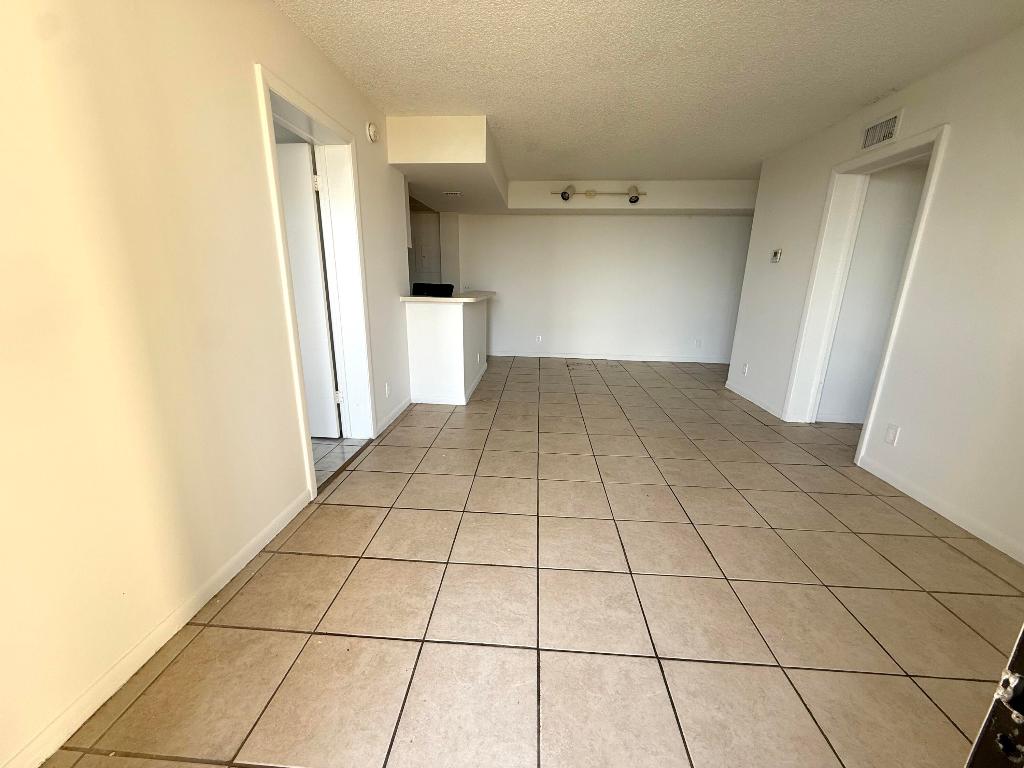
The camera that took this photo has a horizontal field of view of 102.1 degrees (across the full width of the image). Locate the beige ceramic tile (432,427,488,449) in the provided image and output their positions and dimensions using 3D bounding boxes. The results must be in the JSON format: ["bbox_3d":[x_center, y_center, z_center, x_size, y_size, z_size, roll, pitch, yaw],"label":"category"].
[{"bbox_3d":[-0.397,0.436,3.257,0.403,0.012,0.403,2,15,3],"label":"beige ceramic tile"}]

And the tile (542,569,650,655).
[{"bbox_3d":[0.308,0.882,1.626,0.399,0.012,0.402,2,15,3],"label":"tile"}]

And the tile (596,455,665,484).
[{"bbox_3d":[0.797,0.587,2.793,0.402,0.010,0.402,2,15,3],"label":"tile"}]

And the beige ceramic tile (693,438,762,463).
[{"bbox_3d":[1.628,0.505,3.127,0.399,0.012,0.402,2,15,3],"label":"beige ceramic tile"}]

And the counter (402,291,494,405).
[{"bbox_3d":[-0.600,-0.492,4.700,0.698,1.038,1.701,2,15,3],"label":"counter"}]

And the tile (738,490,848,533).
[{"bbox_3d":[1.575,0.714,2.340,0.399,0.012,0.402,2,15,3],"label":"tile"}]

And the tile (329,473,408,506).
[{"bbox_3d":[-0.852,0.633,2.491,0.402,0.012,0.402,2,15,3],"label":"tile"}]

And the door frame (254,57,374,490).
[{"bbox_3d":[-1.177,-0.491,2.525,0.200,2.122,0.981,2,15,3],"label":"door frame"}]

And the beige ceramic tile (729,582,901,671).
[{"bbox_3d":[1.120,0.912,1.581,0.402,0.012,0.402,2,15,3],"label":"beige ceramic tile"}]

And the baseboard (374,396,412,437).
[{"bbox_3d":[-1.041,0.264,3.687,0.013,0.082,0.877,2,15,3],"label":"baseboard"}]

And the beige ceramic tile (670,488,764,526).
[{"bbox_3d":[1.170,0.700,2.364,0.399,0.012,0.402,2,15,3],"label":"beige ceramic tile"}]

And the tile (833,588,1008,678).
[{"bbox_3d":[1.525,0.927,1.559,0.402,0.012,0.402,2,15,3],"label":"tile"}]

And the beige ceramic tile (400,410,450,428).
[{"bbox_3d":[-0.770,0.317,3.663,0.399,0.012,0.402,2,15,3],"label":"beige ceramic tile"}]

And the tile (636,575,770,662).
[{"bbox_3d":[0.718,0.900,1.613,0.402,0.010,0.402,2,15,3],"label":"tile"}]

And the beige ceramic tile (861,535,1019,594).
[{"bbox_3d":[1.966,0.839,1.936,0.403,0.012,0.403,2,15,3],"label":"beige ceramic tile"}]

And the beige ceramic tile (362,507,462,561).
[{"bbox_3d":[-0.472,0.751,2.071,0.402,0.012,0.402,2,15,3],"label":"beige ceramic tile"}]

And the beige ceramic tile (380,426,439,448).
[{"bbox_3d":[-0.797,0.421,3.270,0.399,0.012,0.402,2,15,3],"label":"beige ceramic tile"}]

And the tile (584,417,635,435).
[{"bbox_3d":[0.850,0.372,3.579,0.403,0.012,0.403,2,15,3],"label":"tile"}]

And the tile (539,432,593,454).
[{"bbox_3d":[0.418,0.466,3.208,0.402,0.012,0.402,2,15,3],"label":"tile"}]

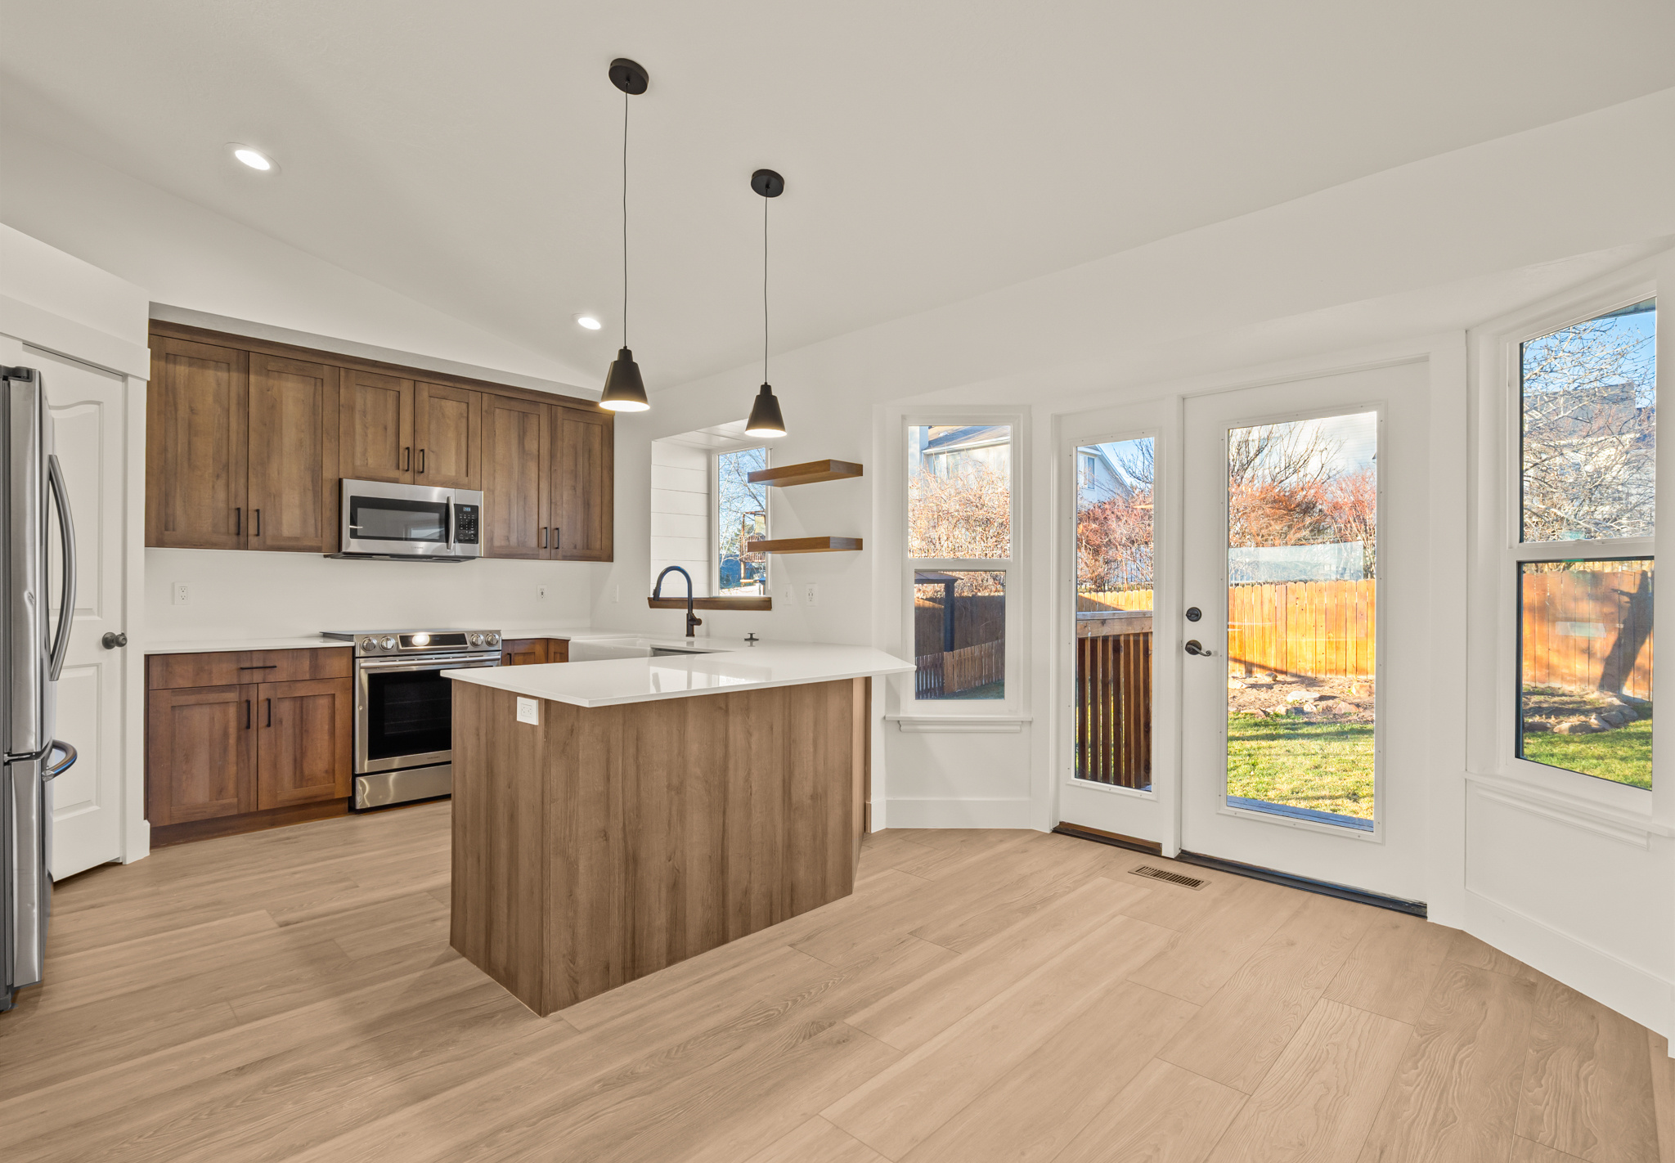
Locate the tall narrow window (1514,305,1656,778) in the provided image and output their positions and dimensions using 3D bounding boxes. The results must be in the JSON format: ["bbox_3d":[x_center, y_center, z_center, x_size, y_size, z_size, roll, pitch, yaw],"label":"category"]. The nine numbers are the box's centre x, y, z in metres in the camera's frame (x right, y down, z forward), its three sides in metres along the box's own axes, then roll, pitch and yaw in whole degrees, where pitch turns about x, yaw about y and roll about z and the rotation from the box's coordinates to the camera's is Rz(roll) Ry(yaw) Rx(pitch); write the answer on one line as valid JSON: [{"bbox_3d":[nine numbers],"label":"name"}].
[{"bbox_3d":[2.318,-0.110,2.383,0.080,1.410,0.490,0,0,0],"label":"tall narrow window"}]

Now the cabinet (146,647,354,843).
[{"bbox_3d":[-3.020,0.779,3.958,0.633,0.888,0.806,0,0,45],"label":"cabinet"}]

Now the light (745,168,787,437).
[{"bbox_3d":[-0.259,-1.018,2.855,0.153,0.938,0.153,0,0,0],"label":"light"}]

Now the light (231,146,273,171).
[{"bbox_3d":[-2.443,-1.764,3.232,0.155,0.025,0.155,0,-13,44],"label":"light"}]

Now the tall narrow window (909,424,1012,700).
[{"bbox_3d":[0.616,-0.094,3.935,0.550,1.420,0.080,0,0,-1],"label":"tall narrow window"}]

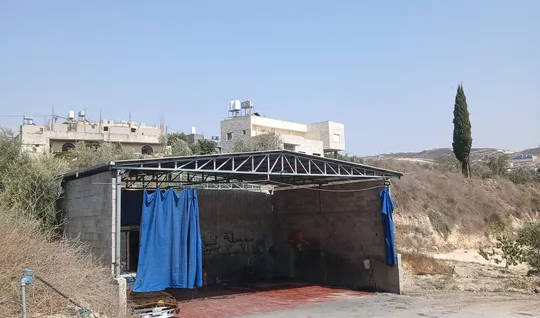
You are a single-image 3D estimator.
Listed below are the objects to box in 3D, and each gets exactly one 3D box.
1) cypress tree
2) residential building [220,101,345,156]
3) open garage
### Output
[{"bbox_3d":[14.594,-2.161,41.000,1.500,7.236,1.500,-1,-7,0],"label":"cypress tree"},{"bbox_3d":[2.413,-3.145,86.269,11.800,8.900,16.600,-7,-9,42],"label":"residential building"},{"bbox_3d":[-1.740,2.752,21.252,11.852,5.359,7.607,3,-8,-36],"label":"open garage"}]

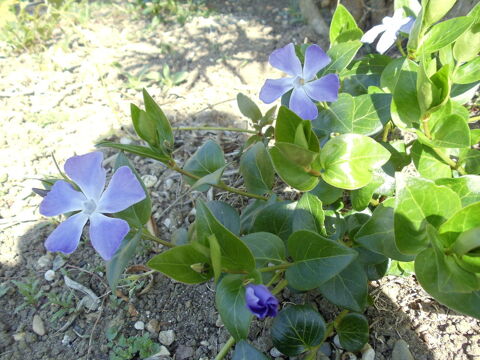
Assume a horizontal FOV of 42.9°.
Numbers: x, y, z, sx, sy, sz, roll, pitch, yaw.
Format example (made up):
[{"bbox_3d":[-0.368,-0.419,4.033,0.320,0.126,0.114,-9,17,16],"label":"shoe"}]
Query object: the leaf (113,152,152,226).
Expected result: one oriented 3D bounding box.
[{"bbox_3d":[-0.053,0.005,0.300,0.019,0.010,0.036,-14,76,9],"label":"leaf"}]

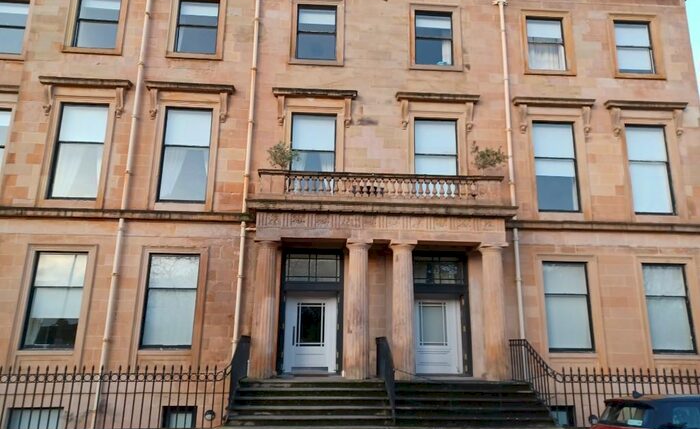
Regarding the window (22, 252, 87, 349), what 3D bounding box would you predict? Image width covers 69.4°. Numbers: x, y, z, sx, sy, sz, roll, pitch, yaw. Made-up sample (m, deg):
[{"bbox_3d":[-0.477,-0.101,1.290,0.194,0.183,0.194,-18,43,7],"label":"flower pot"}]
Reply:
[{"bbox_3d":[-7.941,2.337,13.758,1.386,2.582,0.160,2,-14,-4],"label":"window"}]

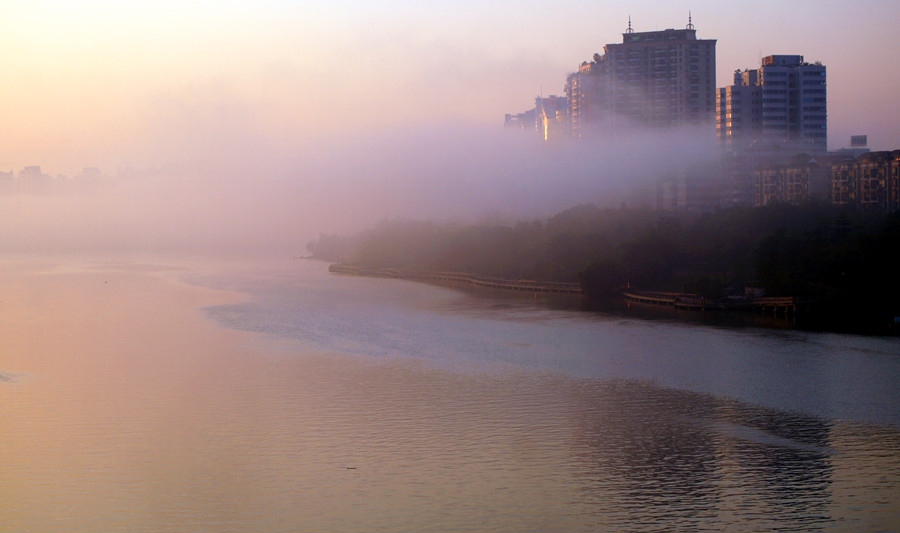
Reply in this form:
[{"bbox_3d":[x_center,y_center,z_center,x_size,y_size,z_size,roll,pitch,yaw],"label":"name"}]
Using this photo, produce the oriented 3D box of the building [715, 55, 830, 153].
[{"bbox_3d":[108.200,-36.500,692.500,33.000,70.000,25.000,0,1,-5],"label":"building"}]

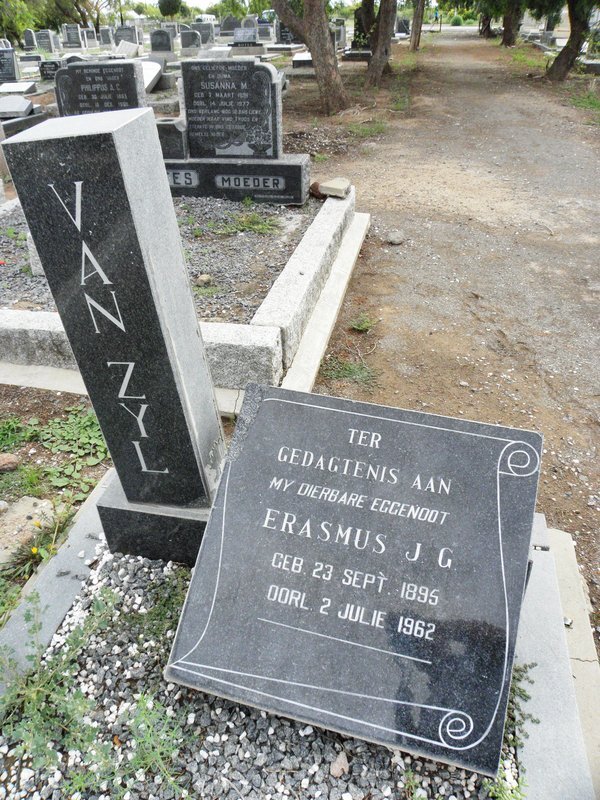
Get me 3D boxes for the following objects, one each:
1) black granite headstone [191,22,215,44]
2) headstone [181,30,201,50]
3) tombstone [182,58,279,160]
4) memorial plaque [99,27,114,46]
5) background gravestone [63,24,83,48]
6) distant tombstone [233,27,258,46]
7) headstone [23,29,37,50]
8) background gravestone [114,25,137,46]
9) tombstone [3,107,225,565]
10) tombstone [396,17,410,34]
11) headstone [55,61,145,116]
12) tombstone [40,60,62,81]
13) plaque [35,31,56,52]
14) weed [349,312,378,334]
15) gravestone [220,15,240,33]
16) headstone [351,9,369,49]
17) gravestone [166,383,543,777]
[{"bbox_3d":[-4.920,-18.564,30.507,1.057,0.964,0.190,5,33,9],"label":"black granite headstone"},{"bbox_3d":[-4.464,-14.705,24.689,0.724,0.802,0.190,5,33,9],"label":"headstone"},{"bbox_3d":[-0.434,-1.921,3.980,0.600,0.558,0.140,6,33,9],"label":"tombstone"},{"bbox_3d":[-9.328,-17.535,29.052,0.527,0.798,0.190,5,33,9],"label":"memorial plaque"},{"bbox_3d":[-10.205,-16.328,27.026,0.587,0.964,0.209,5,33,9],"label":"background gravestone"},{"bbox_3d":[-2.268,-15.322,25.403,1.020,0.676,0.190,5,33,9],"label":"distant tombstone"},{"bbox_3d":[-9.676,-12.897,21.500,0.320,0.670,0.150,6,33,9],"label":"headstone"},{"bbox_3d":[-5.950,-12.392,20.500,0.660,0.592,0.160,6,33,9],"label":"background gravestone"},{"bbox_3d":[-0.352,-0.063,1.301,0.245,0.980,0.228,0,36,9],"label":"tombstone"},{"bbox_3d":[5.165,-18.696,30.000,0.640,0.760,0.150,6,33,9],"label":"tombstone"},{"bbox_3d":[-1.340,-1.975,4.092,0.550,0.560,0.140,6,33,9],"label":"headstone"},{"bbox_3d":[-6.455,-8.542,15.592,0.465,0.435,0.114,5,33,9],"label":"tombstone"},{"bbox_3d":[-8.890,-12.528,21.000,0.572,0.652,0.180,6,33,9],"label":"plaque"},{"bbox_3d":[0.364,-0.438,3.390,0.145,0.060,0.125,5,33,9],"label":"weed"},{"bbox_3d":[-3.778,-20.564,32.936,1.013,0.895,0.190,5,33,9],"label":"gravestone"},{"bbox_3d":[1.960,-12.048,19.500,0.490,1.098,0.160,6,33,9],"label":"headstone"},{"bbox_3d":[0.147,0.392,1.520,0.763,0.088,0.760,10,74,14],"label":"gravestone"}]

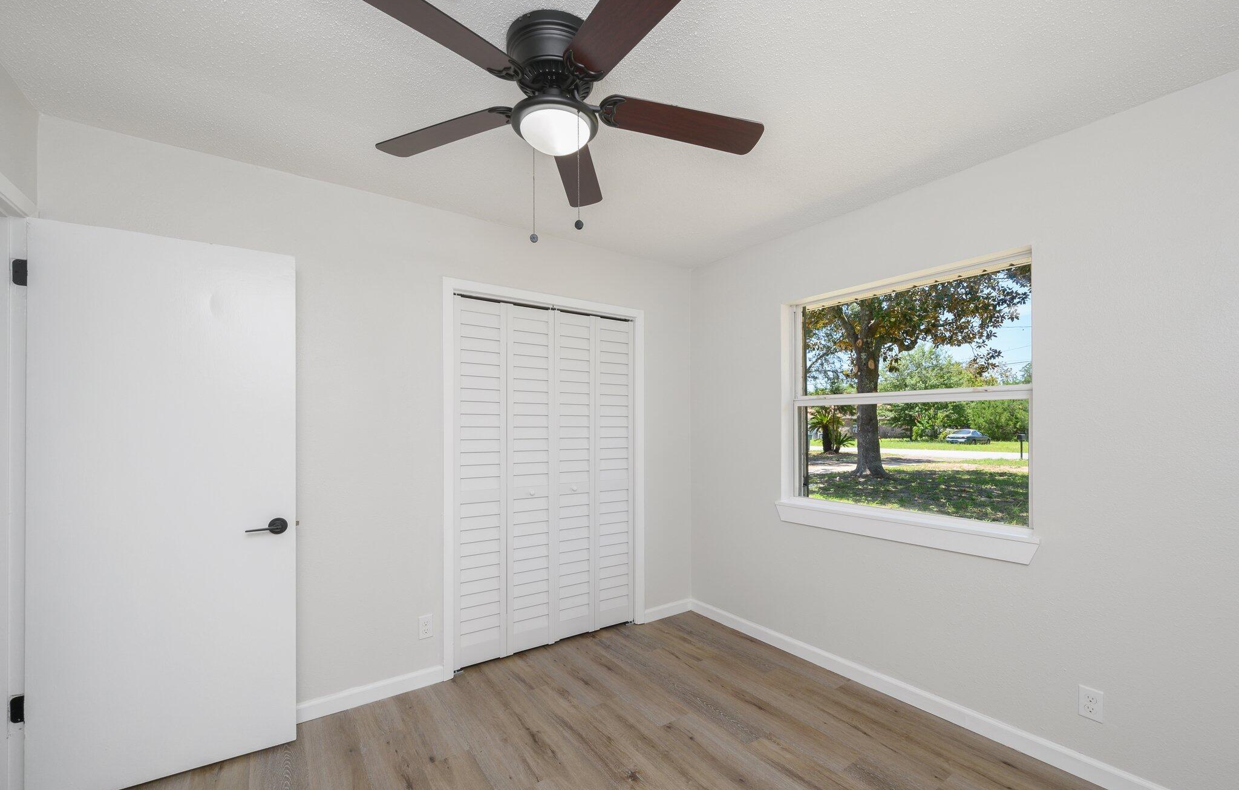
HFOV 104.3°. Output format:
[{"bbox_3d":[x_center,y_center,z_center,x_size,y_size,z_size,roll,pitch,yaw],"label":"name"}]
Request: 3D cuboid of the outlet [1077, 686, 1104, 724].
[{"bbox_3d":[1.754,1.152,1.790,0.007,0.113,0.071,2,-4,-35],"label":"outlet"}]

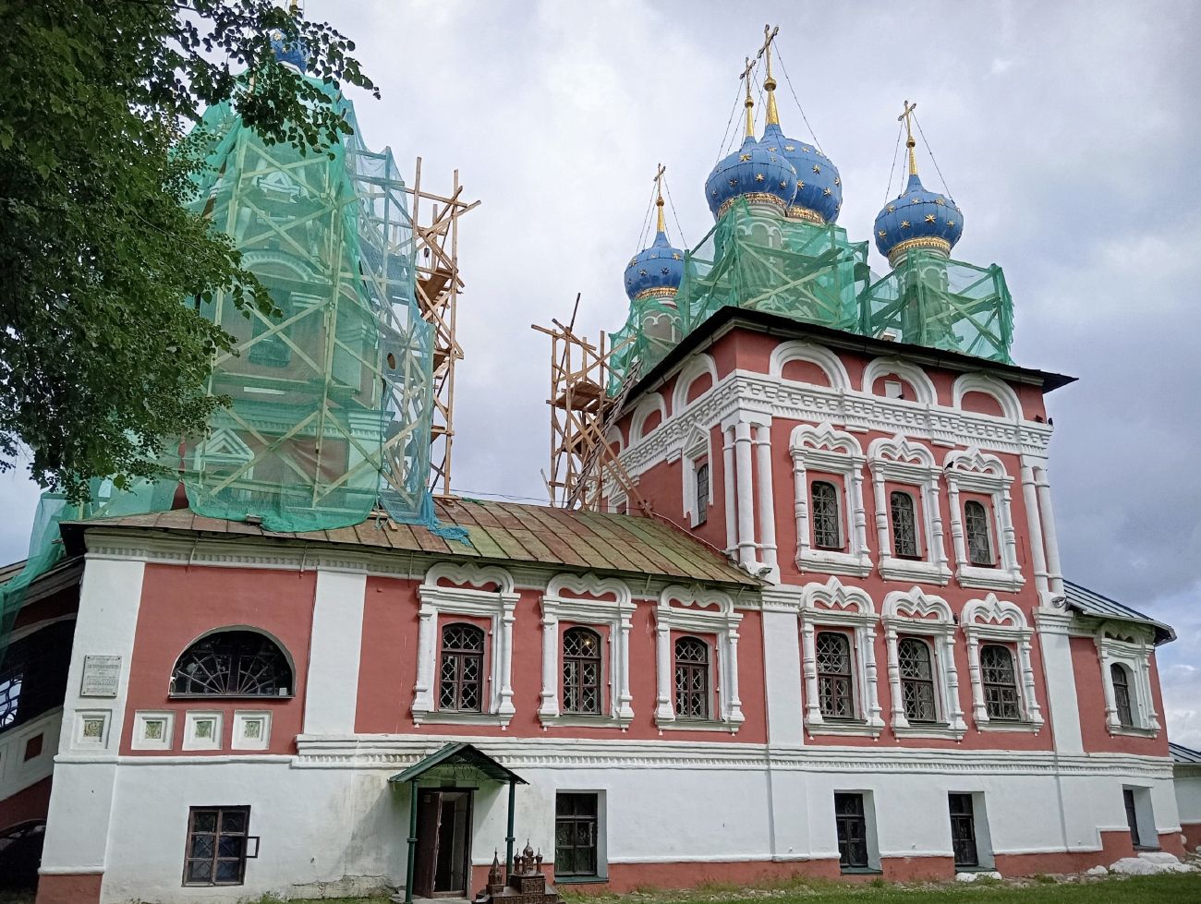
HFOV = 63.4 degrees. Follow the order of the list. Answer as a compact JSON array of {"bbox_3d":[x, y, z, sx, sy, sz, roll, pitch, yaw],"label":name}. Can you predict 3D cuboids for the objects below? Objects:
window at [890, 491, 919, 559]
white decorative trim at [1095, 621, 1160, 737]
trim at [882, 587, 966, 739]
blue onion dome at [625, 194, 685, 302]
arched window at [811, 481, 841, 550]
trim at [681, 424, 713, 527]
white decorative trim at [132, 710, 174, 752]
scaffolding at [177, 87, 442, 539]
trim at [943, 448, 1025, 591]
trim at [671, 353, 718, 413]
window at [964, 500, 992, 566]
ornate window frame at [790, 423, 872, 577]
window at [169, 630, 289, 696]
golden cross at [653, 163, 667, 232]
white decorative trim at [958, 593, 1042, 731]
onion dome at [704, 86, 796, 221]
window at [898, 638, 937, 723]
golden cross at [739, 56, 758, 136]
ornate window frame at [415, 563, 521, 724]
[{"bbox_3d":[7.889,1.891,25.494,0.900,1.740,0.200,7,-19,-20],"label":"window"},{"bbox_3d":[14.911,6.491,27.548,2.272,3.313,0.404,8,-20,-22],"label":"white decorative trim"},{"bbox_3d":[8.197,5.327,24.699,2.380,3.760,0.400,7,-19,-20],"label":"trim"},{"bbox_3d":[2.245,-7.453,35.491,2.800,4.600,2.800,1,-18,0],"label":"blue onion dome"},{"bbox_3d":[5.681,1.601,24.682,0.900,1.740,0.200,7,-19,-20],"label":"arched window"},{"bbox_3d":[2.666,0.595,26.520,0.380,2.890,1.720,7,-19,-20],"label":"trim"},{"bbox_3d":[-7.612,4.749,16.602,0.631,0.639,0.150,6,-19,-17],"label":"white decorative trim"},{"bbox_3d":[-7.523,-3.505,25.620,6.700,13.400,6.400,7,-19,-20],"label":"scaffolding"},{"bbox_3d":[9.836,1.692,24.899,2.282,3.830,0.320,8,-20,-21],"label":"trim"},{"bbox_3d":[2.599,-2.149,27.563,0.323,1.374,2.788,8,-20,-22],"label":"trim"},{"bbox_3d":[9.737,2.079,25.093,0.680,1.684,0.200,8,-20,-21],"label":"window"},{"bbox_3d":[5.529,1.086,23.281,2.181,3.883,0.320,8,-20,-21],"label":"ornate window frame"},{"bbox_3d":[-7.045,4.092,18.808,2.141,1.313,0.283,8,-20,-22],"label":"window"},{"bbox_3d":[2.288,-9.715,37.145,0.320,3.010,0.960,7,-19,-20],"label":"golden cross"},{"bbox_3d":[10.582,5.524,25.629,2.330,3.520,0.400,7,-19,-20],"label":"white decorative trim"},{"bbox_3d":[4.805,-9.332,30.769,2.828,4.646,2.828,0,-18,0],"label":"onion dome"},{"bbox_3d":[7.515,5.400,23.060,0.932,1.960,0.200,8,-20,-21],"label":"window"},{"bbox_3d":[4.443,-10.677,29.162,0.320,2.880,1.000,8,-20,-21],"label":"golden cross"},{"bbox_3d":[-2.800,4.058,20.523,2.240,3.370,0.400,7,-19,-20],"label":"ornate window frame"}]

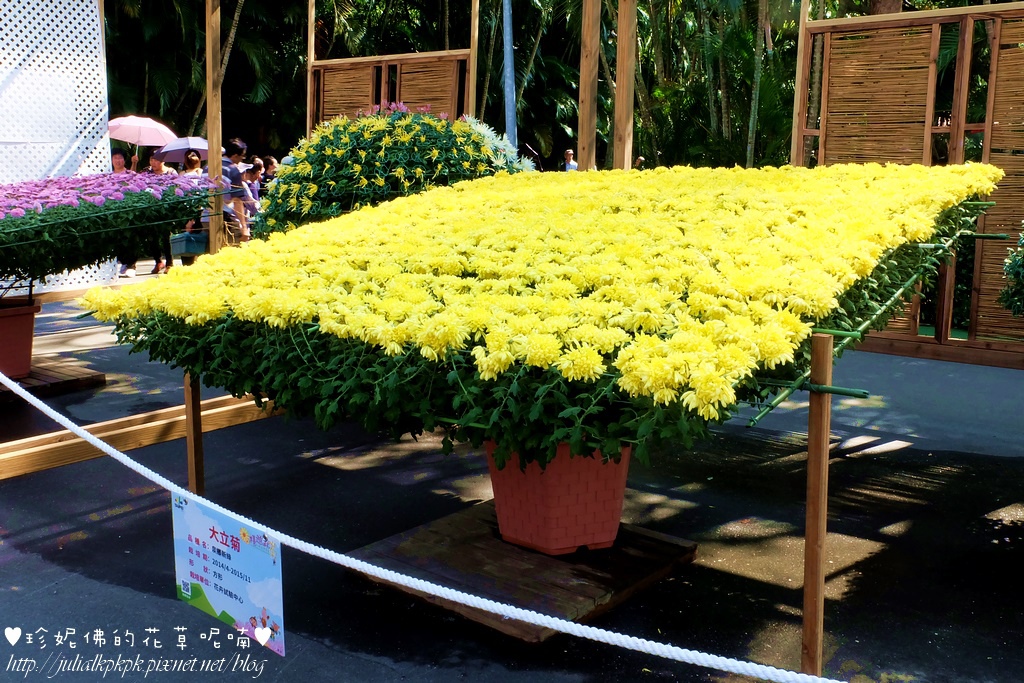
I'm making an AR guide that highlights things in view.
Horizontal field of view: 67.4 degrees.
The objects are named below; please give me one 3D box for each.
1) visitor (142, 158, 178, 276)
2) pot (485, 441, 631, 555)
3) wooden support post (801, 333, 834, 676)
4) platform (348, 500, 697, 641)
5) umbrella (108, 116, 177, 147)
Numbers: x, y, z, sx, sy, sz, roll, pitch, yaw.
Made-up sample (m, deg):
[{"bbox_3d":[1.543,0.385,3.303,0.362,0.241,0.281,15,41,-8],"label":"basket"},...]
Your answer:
[{"bbox_3d":[-4.273,-1.595,9.350,0.460,1.532,0.340,6,9,30],"label":"visitor"},{"bbox_3d":[0.162,0.428,2.545,0.530,0.430,0.530,8,10,38],"label":"pot"},{"bbox_3d":[0.717,0.404,1.806,0.036,0.840,0.036,-9,11,-43],"label":"wooden support post"},{"bbox_3d":[0.050,0.695,2.483,0.770,0.065,0.800,8,10,40],"label":"platform"},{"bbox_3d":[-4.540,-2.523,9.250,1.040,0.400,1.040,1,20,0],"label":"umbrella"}]

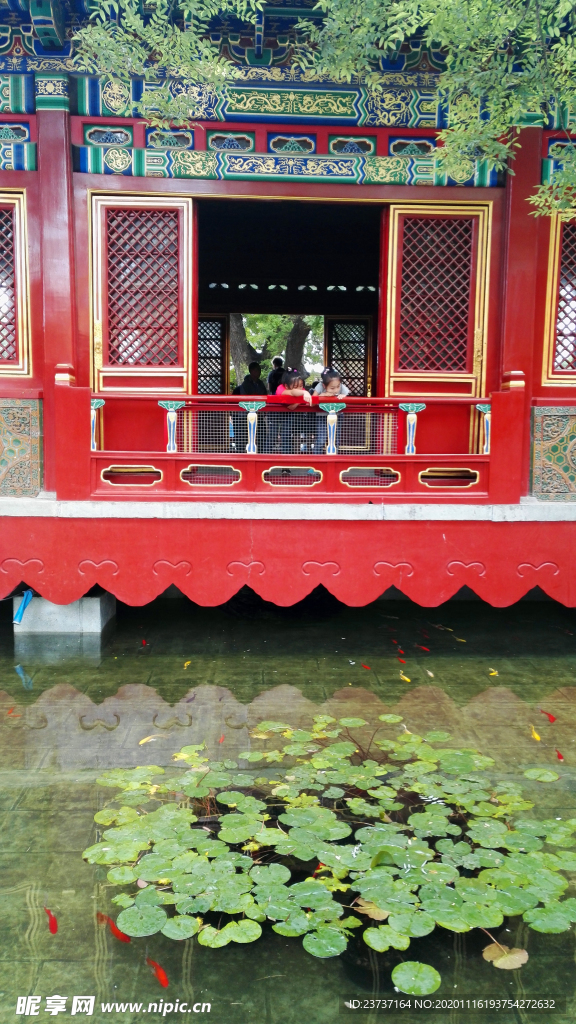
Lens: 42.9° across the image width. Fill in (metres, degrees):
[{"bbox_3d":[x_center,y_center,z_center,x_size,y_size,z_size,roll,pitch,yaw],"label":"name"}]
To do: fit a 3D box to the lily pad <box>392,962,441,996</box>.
[{"bbox_3d":[0.426,1.560,2.449,0.167,0.015,0.160,1,6,-3],"label":"lily pad"}]

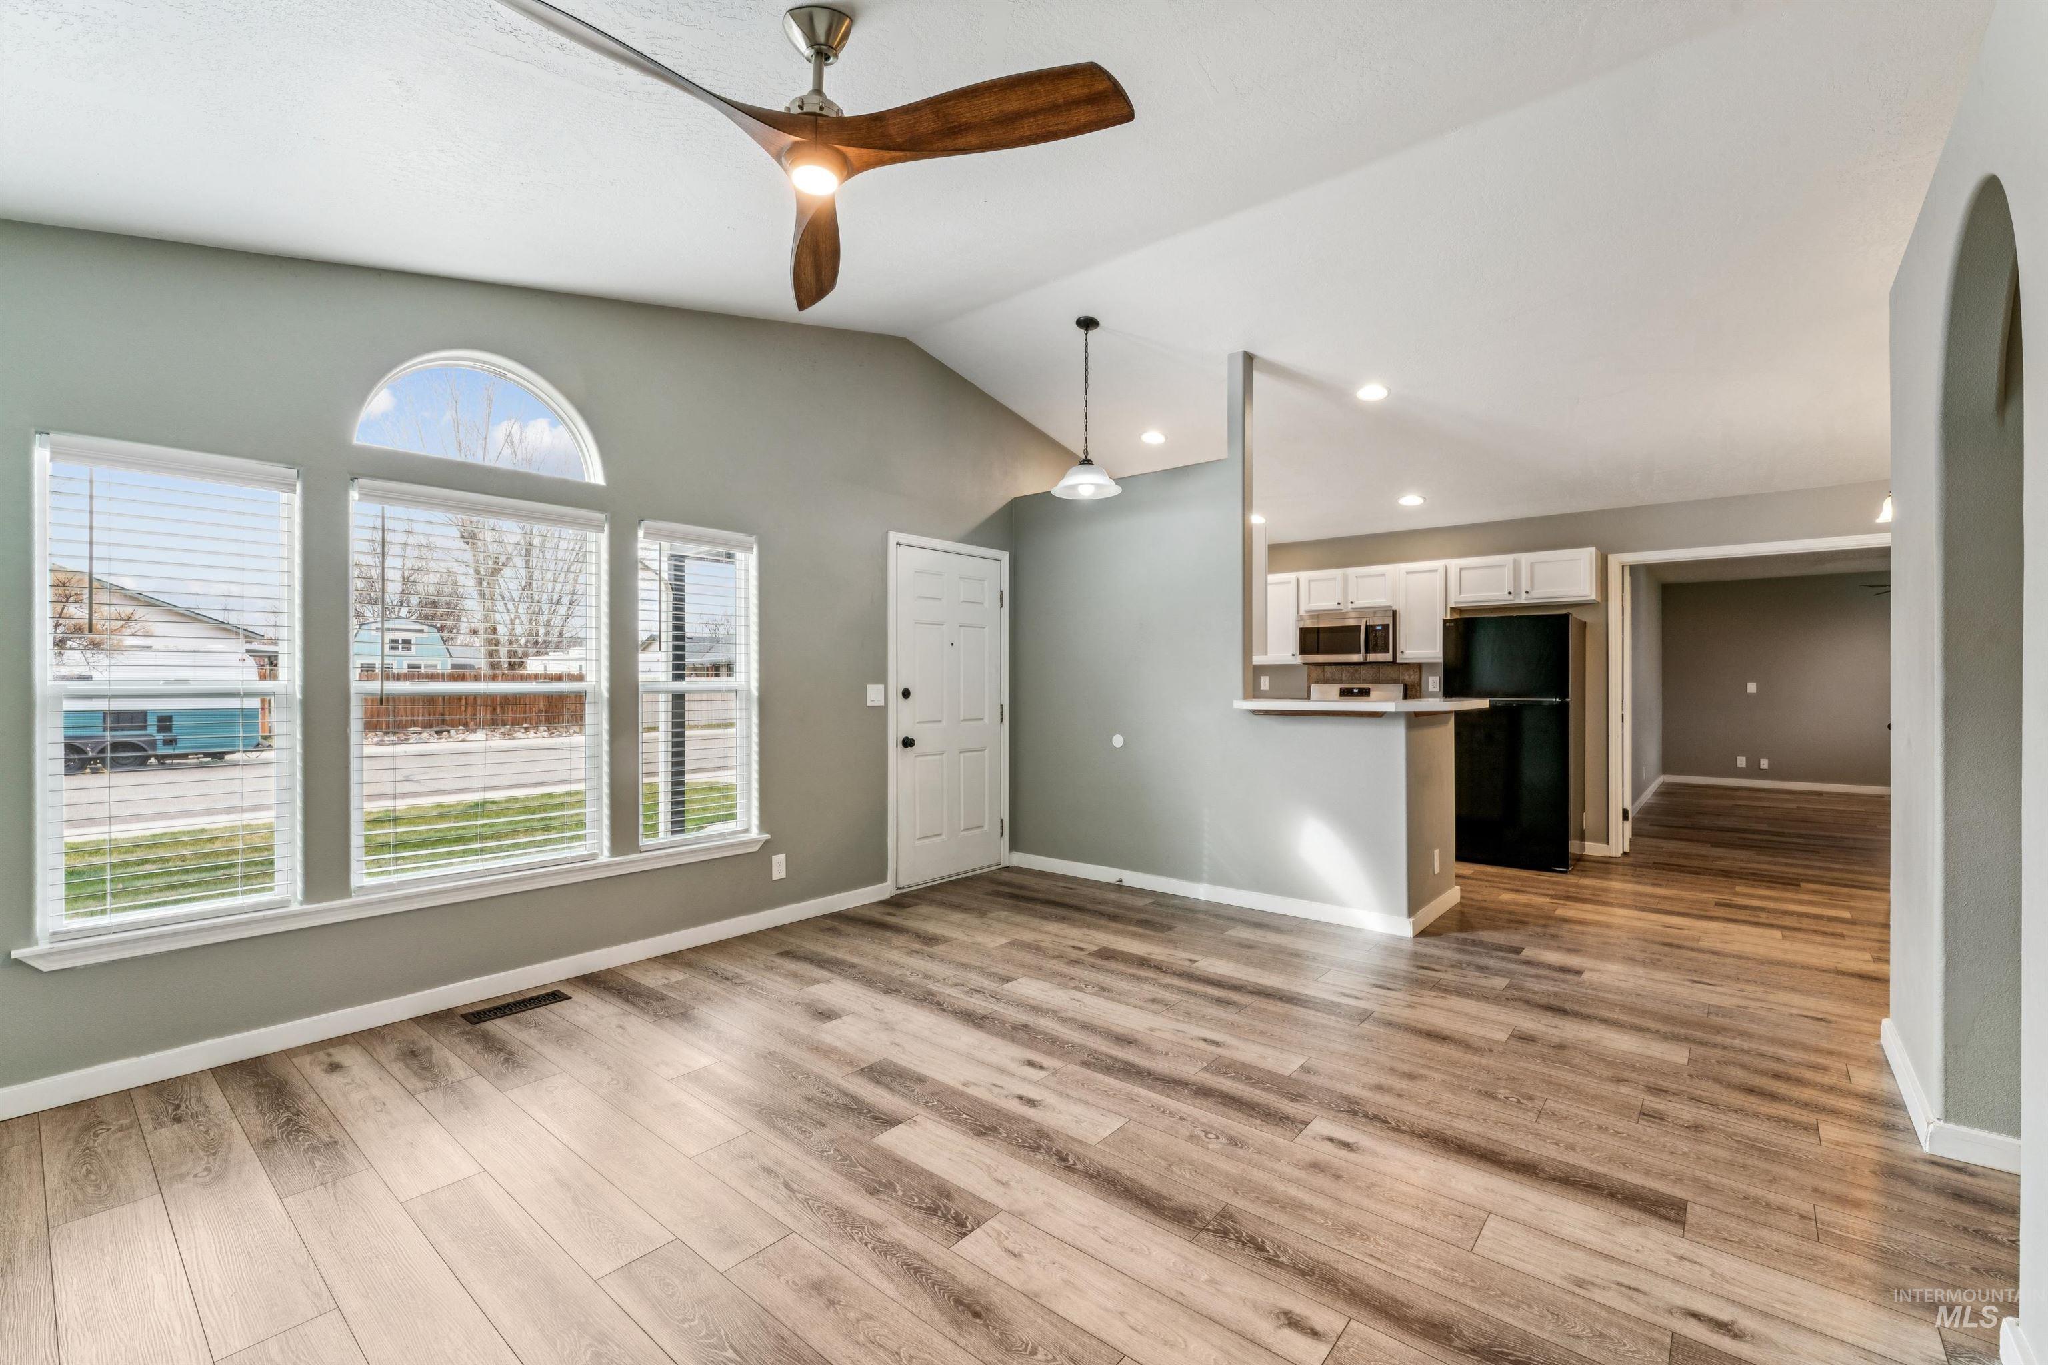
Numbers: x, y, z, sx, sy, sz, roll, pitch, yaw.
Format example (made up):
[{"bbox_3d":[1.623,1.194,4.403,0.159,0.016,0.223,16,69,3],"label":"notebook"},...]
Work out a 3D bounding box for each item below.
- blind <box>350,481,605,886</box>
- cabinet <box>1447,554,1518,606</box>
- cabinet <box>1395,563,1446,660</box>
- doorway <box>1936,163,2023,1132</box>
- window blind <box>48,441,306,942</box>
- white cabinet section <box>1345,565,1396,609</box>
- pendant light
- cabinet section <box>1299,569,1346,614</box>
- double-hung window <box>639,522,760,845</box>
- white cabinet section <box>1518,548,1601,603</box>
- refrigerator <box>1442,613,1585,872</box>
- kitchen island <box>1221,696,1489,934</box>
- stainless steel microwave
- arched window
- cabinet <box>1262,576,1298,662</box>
[{"bbox_3d":[-2.134,0.012,3.405,0.062,1.473,0.875,0,0,40],"label":"blind"},{"bbox_3d":[3.499,-0.736,6.446,0.470,0.378,0.347,0,0,40],"label":"cabinet"},{"bbox_3d":[3.176,-0.540,6.721,0.365,0.770,0.347,0,0,40],"label":"cabinet"},{"bbox_3d":[2.143,0.079,1.859,0.116,2.317,0.928,0,0,40],"label":"doorway"},{"bbox_3d":[-2.719,0.020,2.742,0.105,1.496,0.594,0,0,40],"label":"window blind"},{"bbox_3d":[2.882,-0.754,6.952,0.391,0.360,0.320,0,0,40],"label":"white cabinet section"},{"bbox_3d":[0.341,-1.518,4.657,0.378,0.951,0.378,0,0,0],"label":"pendant light"},{"bbox_3d":[2.585,-0.754,7.199,0.381,0.360,0.320,0,0,40],"label":"cabinet section"},{"bbox_3d":[-1.563,0.012,4.078,0.062,1.473,0.582,0,0,40],"label":"double-hung window"},{"bbox_3d":[3.855,-0.747,6.141,0.470,0.374,0.320,0,0,40],"label":"white cabinet section"},{"bbox_3d":[3.485,0.398,6.045,0.748,1.680,0.805,0,0,40],"label":"refrigerator"},{"bbox_3d":[1.804,0.665,4.646,1.003,1.145,1.151,0,0,40],"label":"kitchen island"},{"bbox_3d":[2.719,-0.360,7.059,0.761,0.406,0.396,0,0,40],"label":"stainless steel microwave"},{"bbox_3d":[-2.151,-1.075,3.413,0.105,0.442,0.891,0,0,40],"label":"arched window"},{"bbox_3d":[2.302,-0.539,7.461,0.353,0.774,0.347,0,0,40],"label":"cabinet"}]

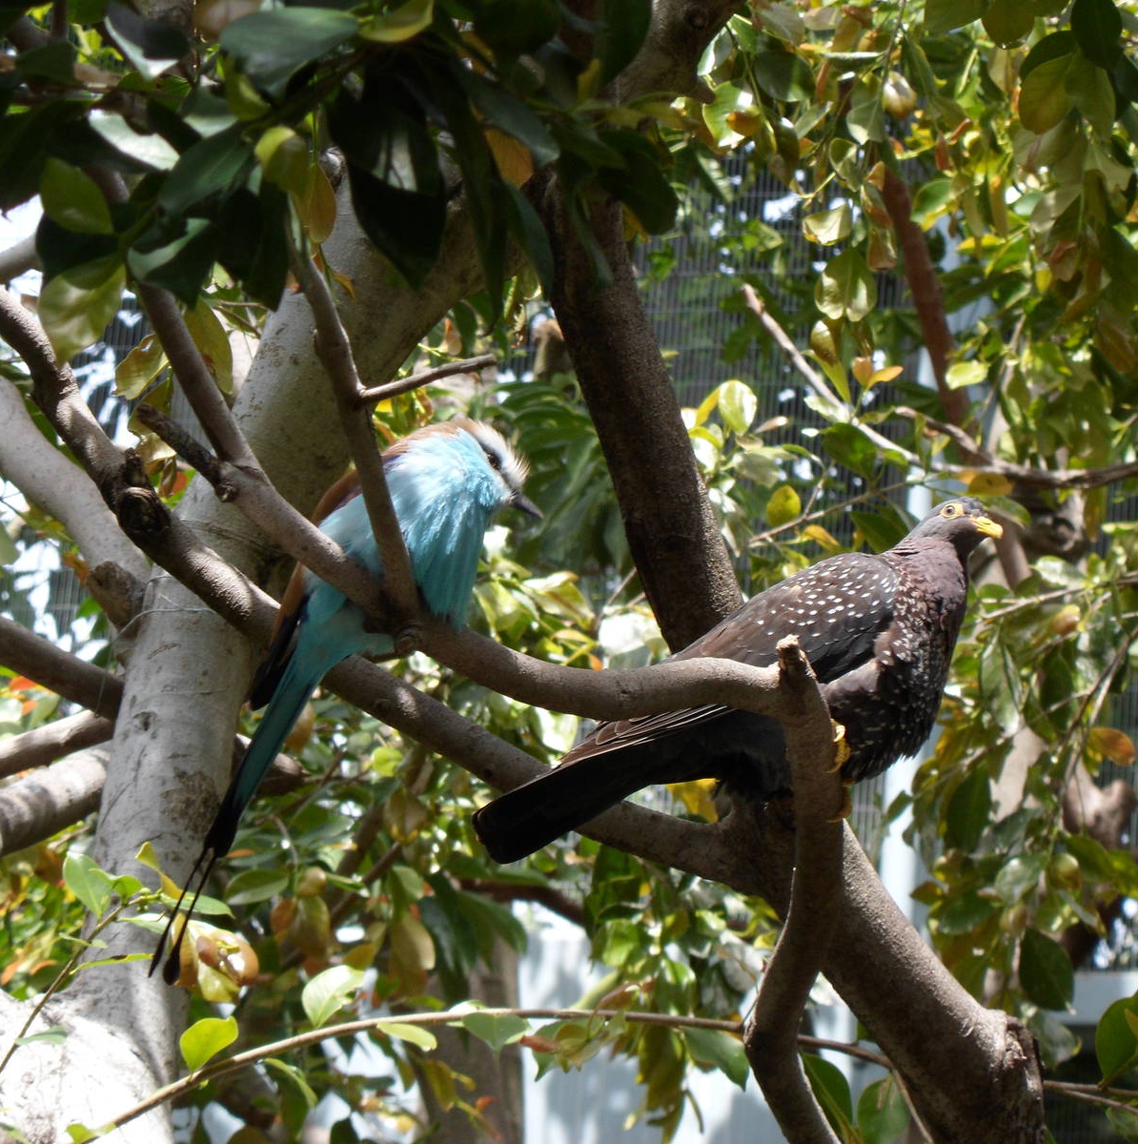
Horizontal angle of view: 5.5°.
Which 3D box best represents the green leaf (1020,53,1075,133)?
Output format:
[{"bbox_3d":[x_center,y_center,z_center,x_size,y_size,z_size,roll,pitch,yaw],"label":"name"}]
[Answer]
[{"bbox_3d":[0.306,-0.306,7.600,0.036,0.056,0.015,25,-11,2],"label":"green leaf"}]

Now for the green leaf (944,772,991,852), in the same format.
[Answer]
[{"bbox_3d":[0.265,0.159,7.900,0.029,0.055,0.014,13,-11,7],"label":"green leaf"}]

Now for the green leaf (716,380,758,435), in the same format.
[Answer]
[{"bbox_3d":[0.115,-0.113,8.198,0.030,0.041,0.011,-11,-18,8],"label":"green leaf"}]

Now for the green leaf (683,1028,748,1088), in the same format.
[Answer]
[{"bbox_3d":[0.091,0.302,7.400,0.054,0.030,0.016,45,-16,6],"label":"green leaf"}]

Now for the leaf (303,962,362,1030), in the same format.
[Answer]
[{"bbox_3d":[-0.145,0.260,7.300,0.033,0.047,0.018,34,-10,16],"label":"leaf"}]

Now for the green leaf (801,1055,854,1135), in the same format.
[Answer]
[{"bbox_3d":[0.159,0.323,7.341,0.028,0.058,0.011,-31,7,11],"label":"green leaf"}]

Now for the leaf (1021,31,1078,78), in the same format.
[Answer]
[{"bbox_3d":[0.316,-0.337,7.786,0.050,0.032,0.011,-40,-12,-3],"label":"leaf"}]

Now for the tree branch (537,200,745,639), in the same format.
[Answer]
[{"bbox_3d":[0.046,-0.095,7.400,0.052,0.315,0.052,-15,-10,0],"label":"tree branch"}]

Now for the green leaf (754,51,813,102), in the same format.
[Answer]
[{"bbox_3d":[0.142,-0.329,7.900,0.044,0.034,0.016,45,0,13],"label":"green leaf"}]

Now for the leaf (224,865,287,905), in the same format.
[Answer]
[{"bbox_3d":[-0.206,0.206,7.795,0.046,0.026,0.011,-23,-20,-9],"label":"leaf"}]

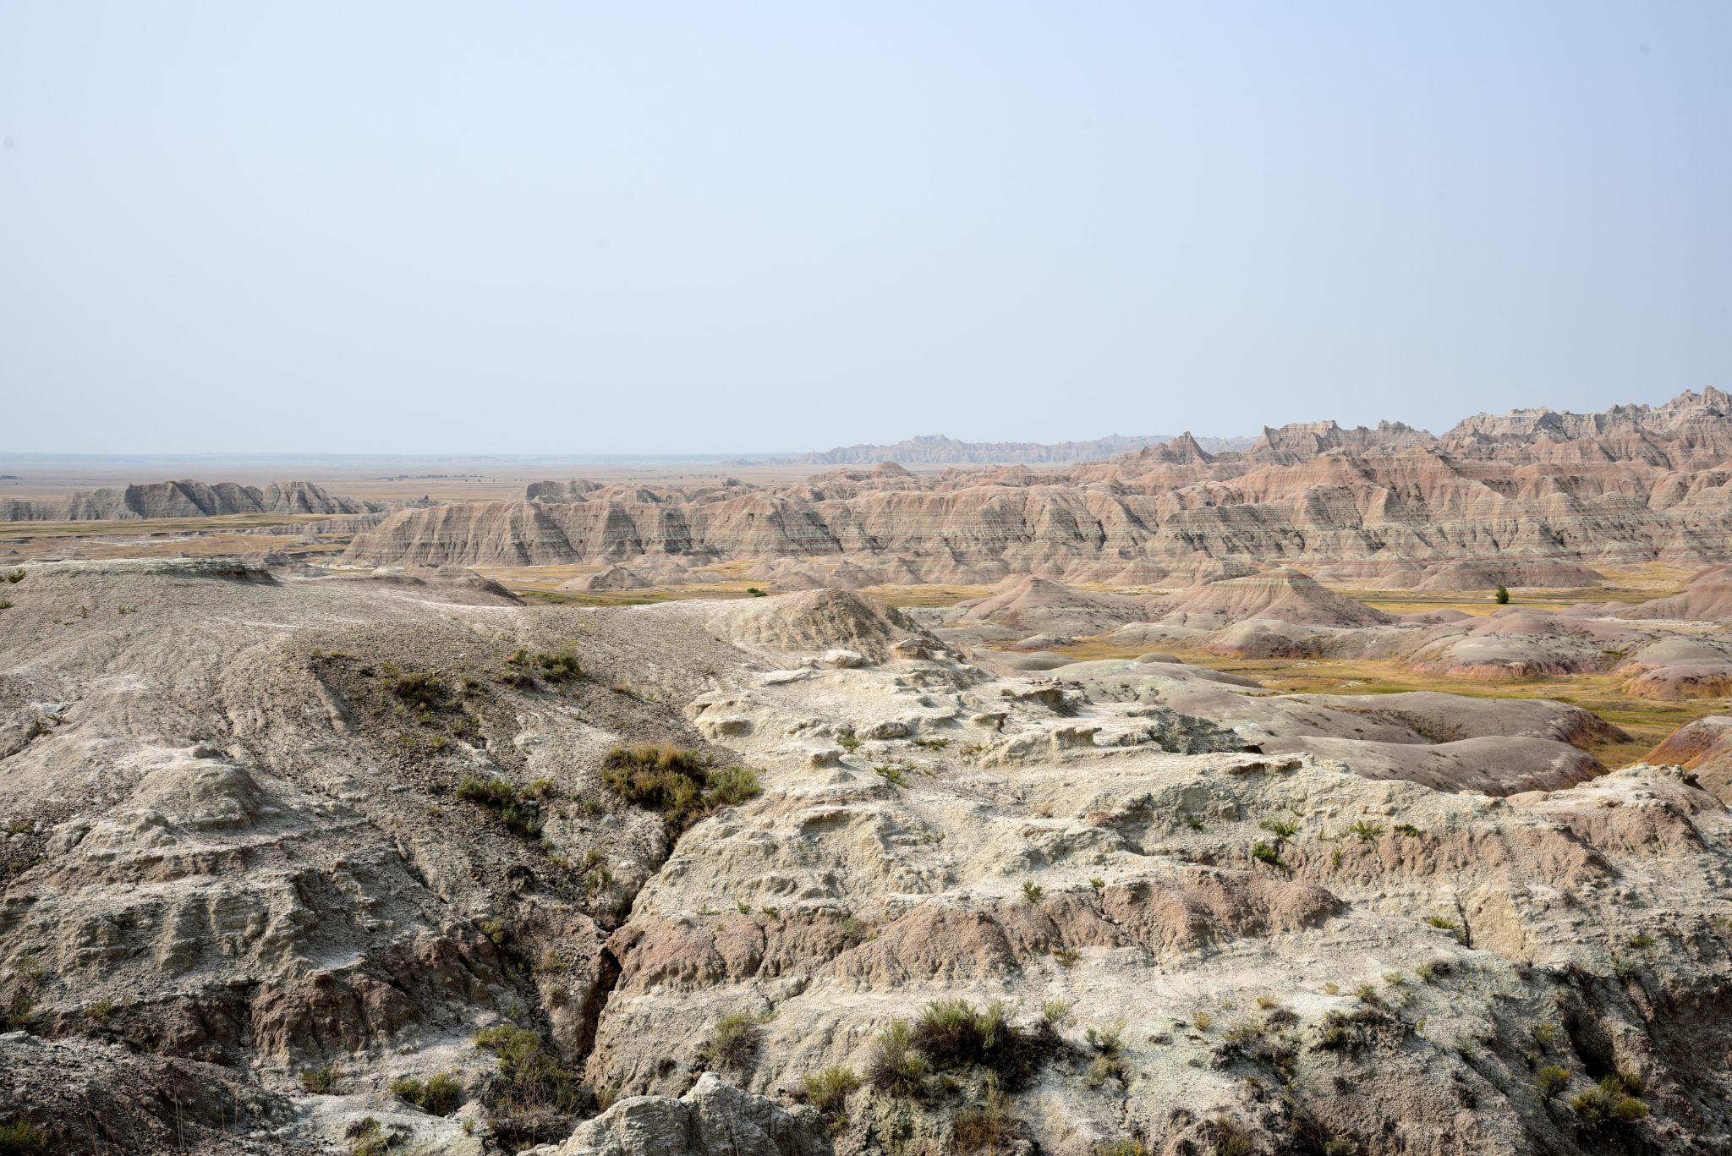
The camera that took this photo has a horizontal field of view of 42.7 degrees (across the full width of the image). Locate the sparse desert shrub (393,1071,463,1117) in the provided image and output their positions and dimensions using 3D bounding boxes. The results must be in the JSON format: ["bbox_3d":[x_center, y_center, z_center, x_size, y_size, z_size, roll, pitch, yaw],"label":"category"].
[{"bbox_3d":[-3.961,4.659,20.000,0.648,0.309,0.551,0,3,0],"label":"sparse desert shrub"}]

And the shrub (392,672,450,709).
[{"bbox_3d":[-8.460,2.131,42.000,1.130,0.626,0.960,0,3,0],"label":"shrub"}]

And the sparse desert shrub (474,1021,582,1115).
[{"bbox_3d":[-3.203,4.661,21.000,1.053,0.746,0.895,0,3,0],"label":"sparse desert shrub"}]

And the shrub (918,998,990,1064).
[{"bbox_3d":[0.795,4.096,20.000,0.648,0.540,0.580,0,3,0],"label":"shrub"}]

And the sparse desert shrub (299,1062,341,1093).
[{"bbox_3d":[-5.296,4.857,21.500,0.407,0.232,0.346,0,3,0],"label":"sparse desert shrub"}]

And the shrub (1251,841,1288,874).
[{"bbox_3d":[4.463,3.086,24.500,0.404,0.350,0.360,0,3,0],"label":"shrub"}]

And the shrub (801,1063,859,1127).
[{"bbox_3d":[-0.310,4.560,19.500,0.513,0.483,0.436,0,3,0],"label":"shrub"}]

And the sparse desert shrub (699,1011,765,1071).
[{"bbox_3d":[-1.216,4.188,20.000,0.587,0.480,0.520,0,3,0],"label":"sparse desert shrub"}]

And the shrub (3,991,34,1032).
[{"bbox_3d":[-8.425,4.311,22.000,0.296,0.372,0.251,0,3,0],"label":"shrub"}]

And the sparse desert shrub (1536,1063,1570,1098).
[{"bbox_3d":[5.894,4.316,19.000,0.302,0.280,0.290,0,3,0],"label":"sparse desert shrub"}]

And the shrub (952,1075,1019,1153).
[{"bbox_3d":[1.001,4.485,18.500,0.565,0.584,0.481,0,3,0],"label":"shrub"}]

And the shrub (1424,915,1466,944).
[{"bbox_3d":[6.017,3.649,23.000,0.436,0.280,0.380,0,3,0],"label":"shrub"}]

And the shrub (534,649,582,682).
[{"bbox_3d":[-5.006,1.431,36.000,0.792,0.500,0.700,0,3,0],"label":"shrub"}]

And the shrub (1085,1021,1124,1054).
[{"bbox_3d":[2.227,4.297,20.700,0.367,0.257,0.312,0,3,0],"label":"shrub"}]

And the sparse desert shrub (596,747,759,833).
[{"bbox_3d":[-2.353,2.653,28.000,2.020,0.970,1.300,0,3,0],"label":"sparse desert shrub"}]

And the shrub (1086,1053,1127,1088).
[{"bbox_3d":[2.176,4.445,20.000,0.379,0.267,0.322,0,3,0],"label":"shrub"}]

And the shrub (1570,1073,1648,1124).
[{"bbox_3d":[6.886,4.819,20.500,0.727,0.370,0.618,0,3,0],"label":"shrub"}]

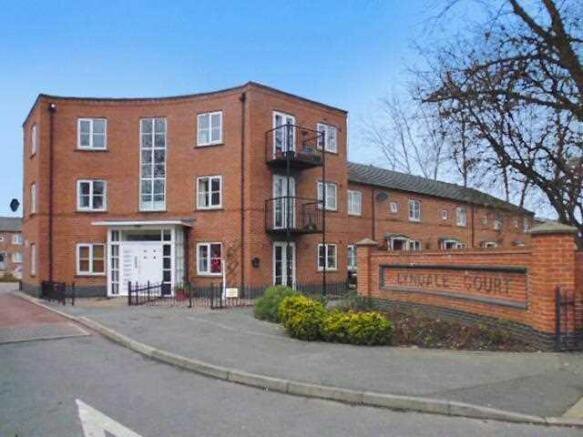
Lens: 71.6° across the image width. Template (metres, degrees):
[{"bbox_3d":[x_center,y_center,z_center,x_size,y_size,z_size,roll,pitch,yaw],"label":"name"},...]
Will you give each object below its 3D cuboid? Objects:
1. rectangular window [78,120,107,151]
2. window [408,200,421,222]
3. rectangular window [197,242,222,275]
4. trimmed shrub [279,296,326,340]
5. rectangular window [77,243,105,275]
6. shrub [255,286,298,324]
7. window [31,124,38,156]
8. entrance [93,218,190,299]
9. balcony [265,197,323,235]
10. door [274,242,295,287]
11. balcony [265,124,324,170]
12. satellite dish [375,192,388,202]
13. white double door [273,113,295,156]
[{"bbox_3d":[-8.441,-3.565,17.150,1.220,1.300,0.120,0,-3,-5],"label":"rectangular window"},{"bbox_3d":[7.018,-0.421,23.000,1.150,1.230,0.120,3,-4,-40],"label":"window"},{"bbox_3d":[-3.320,1.674,16.500,1.200,1.330,0.130,-1,-4,20],"label":"rectangular window"},{"bbox_3d":[0.203,1.807,7.450,0.860,0.770,0.860,0,-3,0],"label":"trimmed shrub"},{"bbox_3d":[-8.389,1.720,16.950,1.220,1.300,0.120,0,-3,-5],"label":"rectangular window"},{"bbox_3d":[-0.309,2.019,9.600,1.080,0.780,0.950,-1,-4,12],"label":"shrub"},{"bbox_3d":[-11.575,-3.504,18.200,0.130,1.330,1.200,3,-4,-39],"label":"window"},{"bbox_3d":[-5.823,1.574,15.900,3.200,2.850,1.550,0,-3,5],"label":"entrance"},{"bbox_3d":[0.118,-0.099,15.950,1.780,1.250,1.200,3,-4,-39],"label":"balcony"},{"bbox_3d":[-0.282,2.023,16.750,1.200,2.100,0.130,3,-4,-39],"label":"door"},{"bbox_3d":[0.179,-2.800,16.050,1.950,1.250,1.300,2,-4,-38],"label":"balcony"},{"bbox_3d":[4.588,-1.071,20.600,0.570,0.480,0.250,1,-4,-18],"label":"satellite dish"},{"bbox_3d":[-0.277,-3.216,16.450,1.200,2.100,0.120,2,-4,-38],"label":"white double door"}]

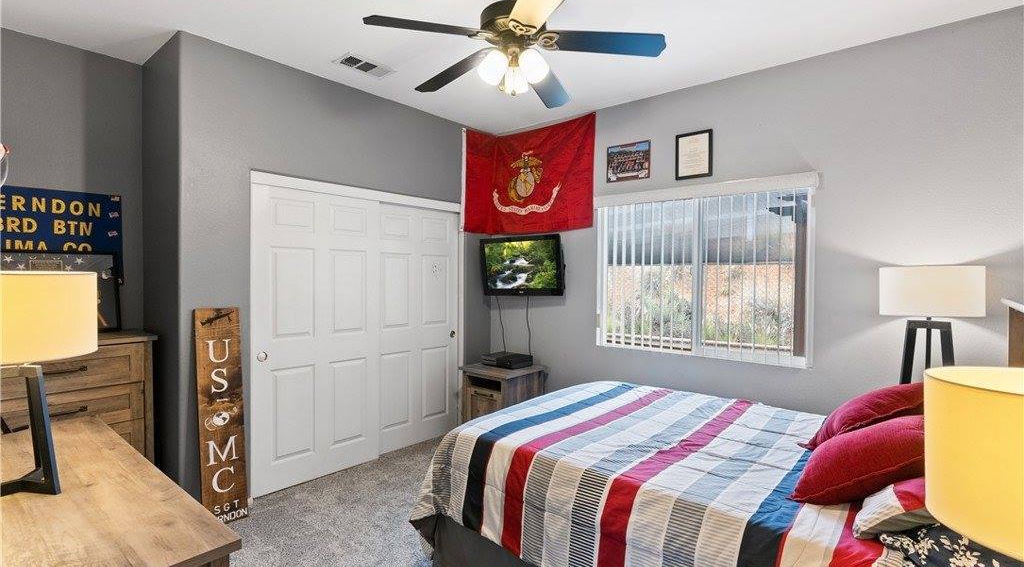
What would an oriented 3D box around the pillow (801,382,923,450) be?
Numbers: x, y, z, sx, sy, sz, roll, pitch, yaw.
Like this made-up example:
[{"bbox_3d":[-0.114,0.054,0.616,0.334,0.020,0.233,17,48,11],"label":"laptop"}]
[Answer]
[{"bbox_3d":[1.505,0.562,2.079,0.450,0.170,0.450,0,-33,-50],"label":"pillow"}]

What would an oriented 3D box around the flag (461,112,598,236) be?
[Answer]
[{"bbox_3d":[0.113,-0.926,4.132,1.110,0.920,0.410,1,1,33],"label":"flag"}]

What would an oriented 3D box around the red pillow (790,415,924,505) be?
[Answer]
[{"bbox_3d":[1.180,0.567,1.581,0.450,0.170,0.450,-38,-24,34],"label":"red pillow"}]

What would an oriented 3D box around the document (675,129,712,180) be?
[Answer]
[{"bbox_3d":[1.277,-0.902,3.400,0.256,0.320,0.020,1,1,40],"label":"document"}]

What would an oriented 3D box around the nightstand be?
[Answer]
[{"bbox_3d":[-0.077,1.042,4.178,0.535,0.610,0.530,1,1,40],"label":"nightstand"}]

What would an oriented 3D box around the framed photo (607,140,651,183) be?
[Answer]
[{"bbox_3d":[0.892,-0.934,3.727,0.358,0.280,0.020,1,1,40],"label":"framed photo"}]

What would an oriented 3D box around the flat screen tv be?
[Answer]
[{"bbox_3d":[0.091,-0.153,4.212,0.785,0.510,0.090,1,8,31],"label":"flat screen tv"}]

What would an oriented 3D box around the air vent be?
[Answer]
[{"bbox_3d":[-0.948,-1.393,3.137,0.217,0.020,0.360,1,1,40],"label":"air vent"}]

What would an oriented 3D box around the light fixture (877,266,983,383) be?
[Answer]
[{"bbox_3d":[2.095,0.239,2.430,0.400,0.650,0.400,1,1,40],"label":"light fixture"}]

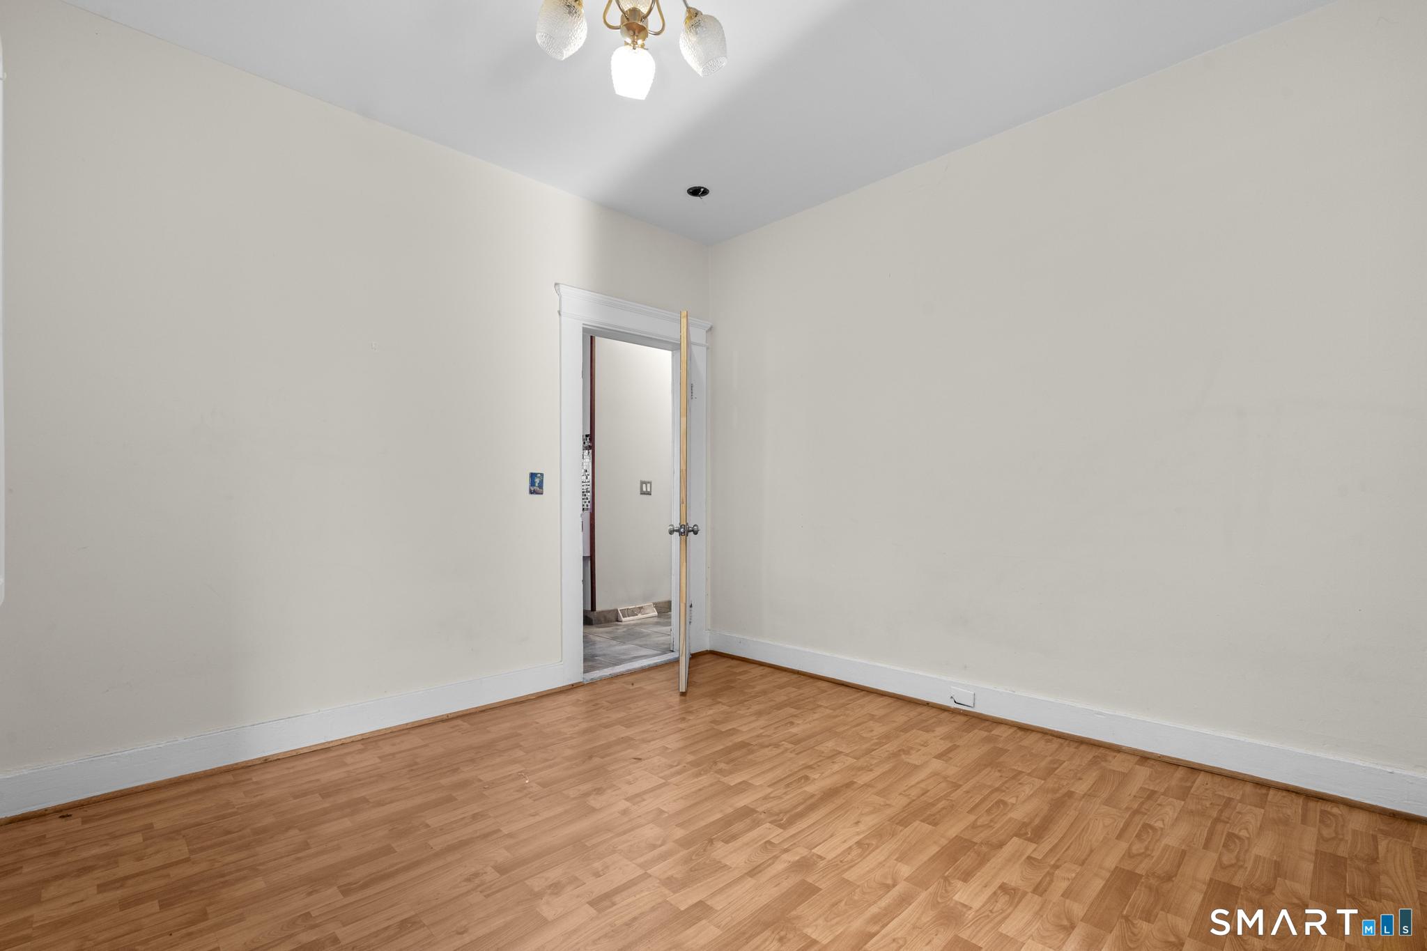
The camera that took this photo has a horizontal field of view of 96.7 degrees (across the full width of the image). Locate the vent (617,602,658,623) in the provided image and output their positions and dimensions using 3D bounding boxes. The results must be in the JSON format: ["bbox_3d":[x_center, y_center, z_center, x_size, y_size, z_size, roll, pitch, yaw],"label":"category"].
[{"bbox_3d":[-0.635,1.159,5.360,0.067,0.104,0.377,-2,-2,45],"label":"vent"}]

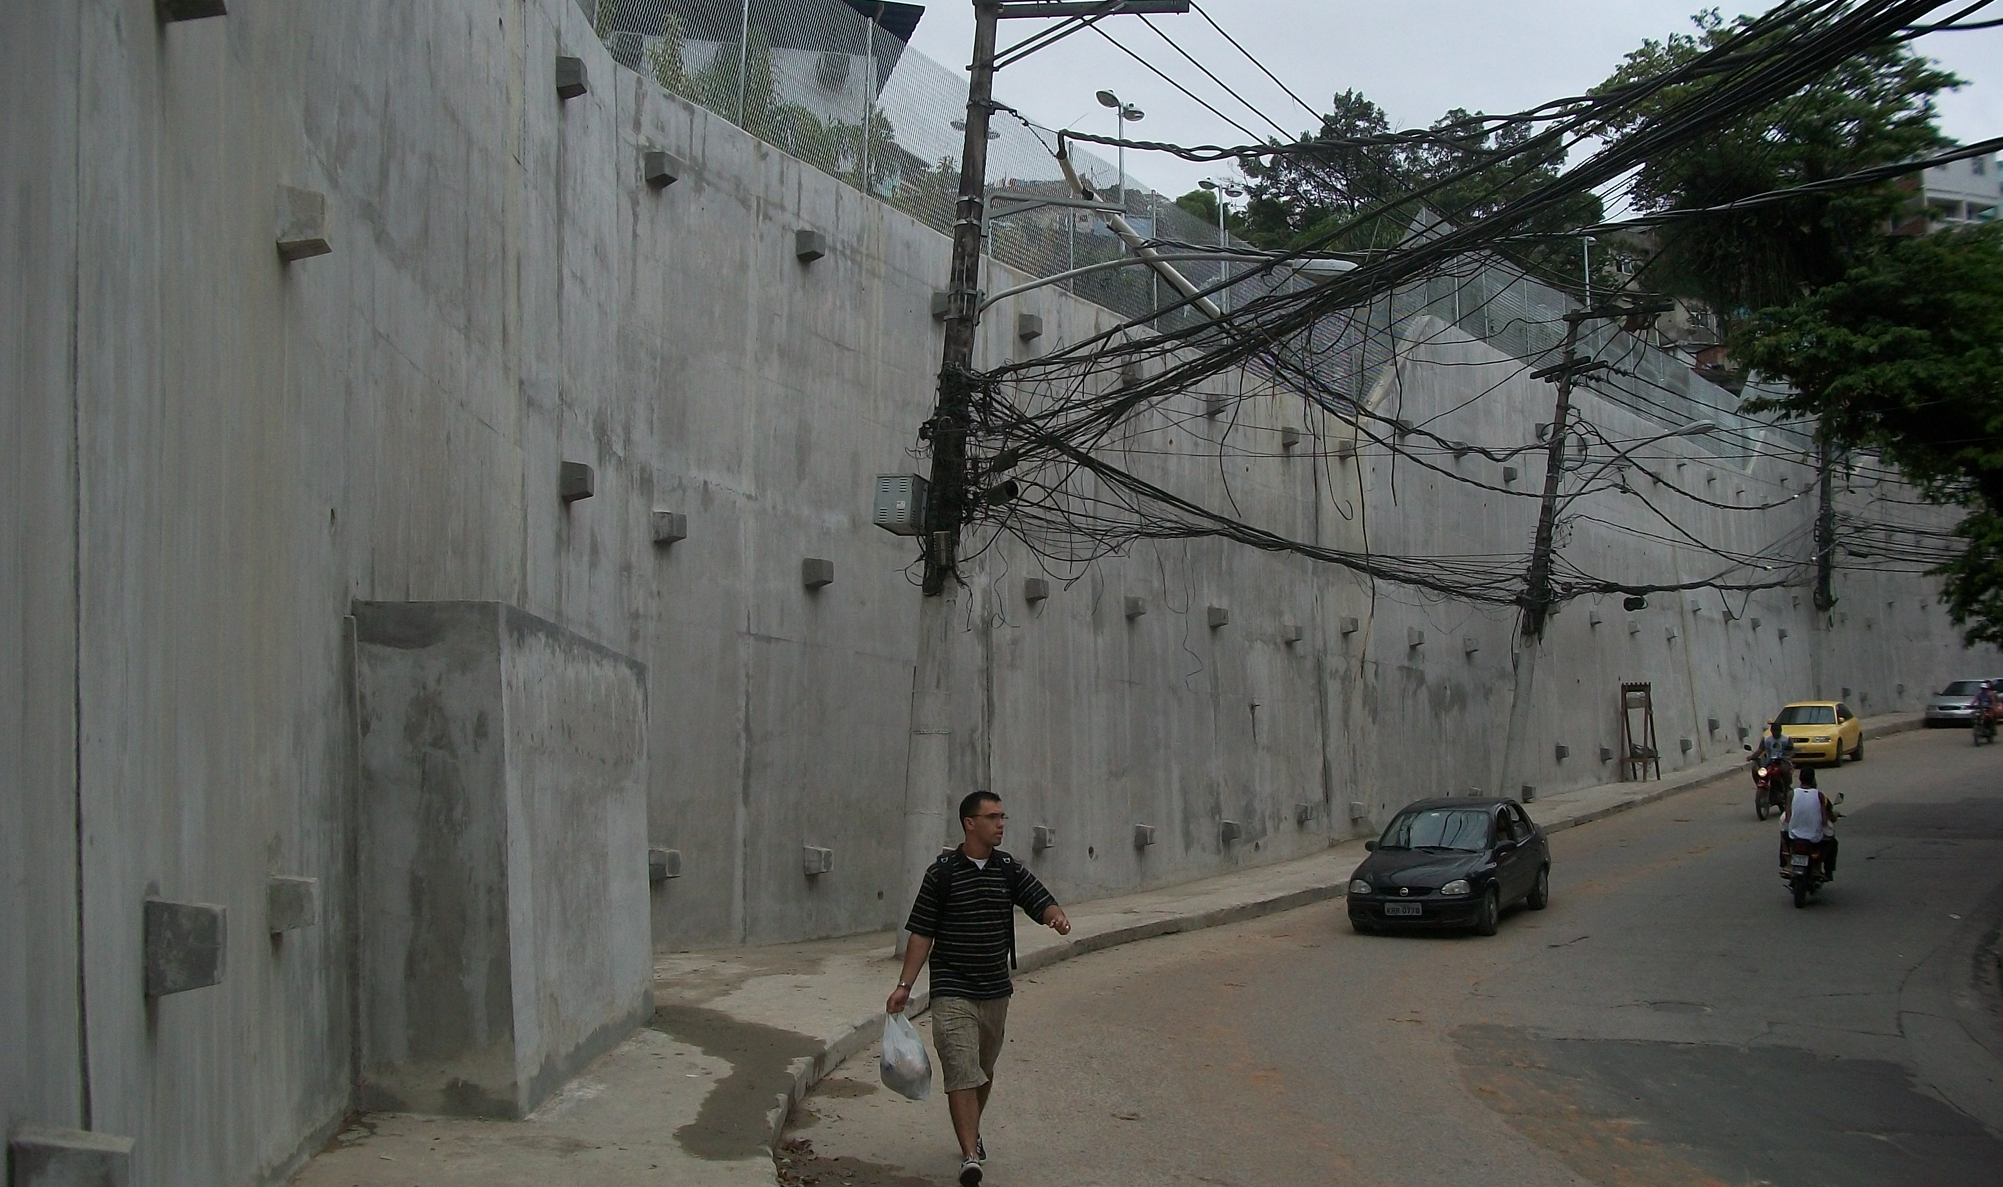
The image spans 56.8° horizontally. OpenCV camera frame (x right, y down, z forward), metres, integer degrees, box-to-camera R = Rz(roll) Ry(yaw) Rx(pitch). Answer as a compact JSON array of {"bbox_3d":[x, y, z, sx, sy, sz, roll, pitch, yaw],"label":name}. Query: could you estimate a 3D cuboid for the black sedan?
[{"bbox_3d":[5.275,3.112,21.600,1.630,1.410,4.100,-2,-2,29],"label":"black sedan"}]

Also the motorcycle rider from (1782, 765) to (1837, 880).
[{"bbox_3d":[9.690,2.739,22.200,0.660,1.350,0.850,-5,-8,33],"label":"motorcycle rider"}]

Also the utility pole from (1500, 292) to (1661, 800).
[{"bbox_3d":[10.811,-0.936,35.020,2.400,9.814,0.500,6,-10,22],"label":"utility pole"}]

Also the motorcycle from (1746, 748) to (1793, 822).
[{"bbox_3d":[13.209,3.265,31.800,0.750,1.150,1.950,-2,-3,35],"label":"motorcycle"}]

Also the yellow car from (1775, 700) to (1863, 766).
[{"bbox_3d":[19.373,3.309,44.000,1.740,1.420,4.150,-1,-2,34],"label":"yellow car"}]

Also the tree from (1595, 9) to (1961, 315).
[{"bbox_3d":[23.497,-12.470,56.000,10.500,9.700,9.500,-4,-13,17],"label":"tree"}]

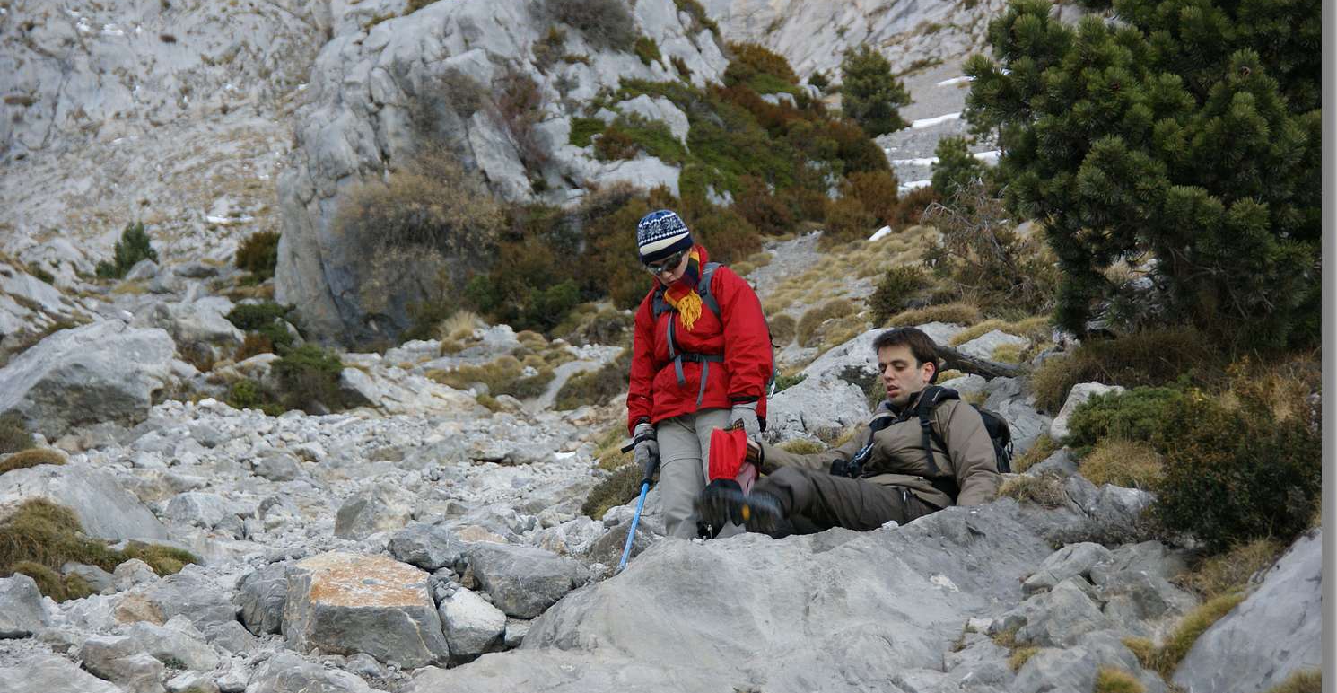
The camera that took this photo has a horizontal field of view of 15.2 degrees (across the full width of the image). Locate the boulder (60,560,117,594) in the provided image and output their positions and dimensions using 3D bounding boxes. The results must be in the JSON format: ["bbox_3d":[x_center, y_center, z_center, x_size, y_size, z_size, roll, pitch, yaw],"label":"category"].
[{"bbox_3d":[-1.902,0.762,16.500,0.200,0.120,0.170,0,-3,0],"label":"boulder"}]

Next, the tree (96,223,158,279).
[{"bbox_3d":[-5.067,-0.898,47.000,0.601,0.542,0.540,0,-4,0],"label":"tree"}]

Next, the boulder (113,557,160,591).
[{"bbox_3d":[-1.718,0.734,16.200,0.149,0.109,0.127,0,-4,0],"label":"boulder"}]

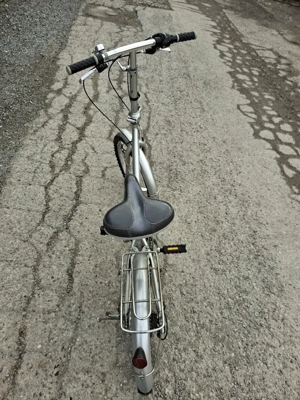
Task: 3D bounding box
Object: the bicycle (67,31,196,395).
[{"bbox_3d":[-0.050,-0.060,1.345,0.530,1.090,1.530,-2,44,-3],"label":"bicycle"}]

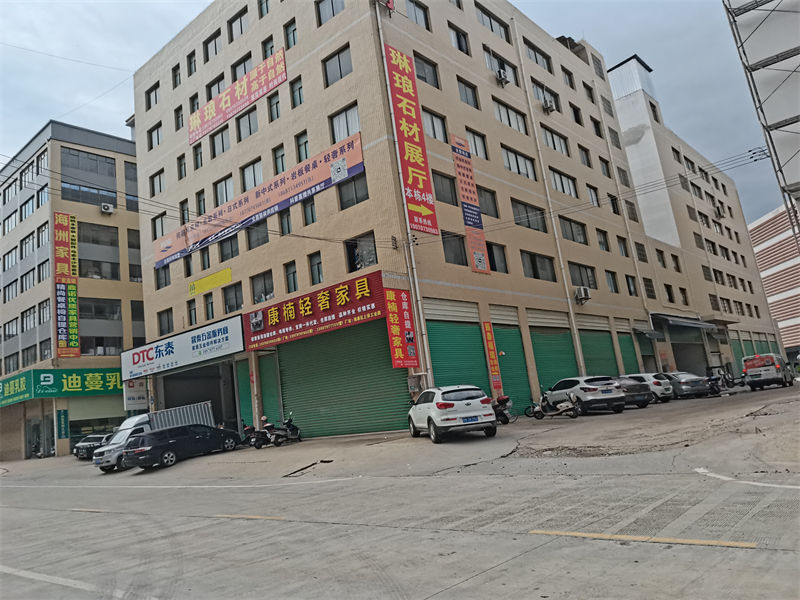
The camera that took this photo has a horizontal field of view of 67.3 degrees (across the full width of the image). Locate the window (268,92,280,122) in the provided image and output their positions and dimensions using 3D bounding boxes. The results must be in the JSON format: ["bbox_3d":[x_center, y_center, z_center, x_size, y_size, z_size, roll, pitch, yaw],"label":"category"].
[{"bbox_3d":[-6.369,-9.902,30.910,0.909,1.463,0.200,-15,-13,38],"label":"window"}]

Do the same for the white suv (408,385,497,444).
[{"bbox_3d":[1.520,3.470,18.950,1.855,1.640,4.440,-5,-9,-13],"label":"white suv"}]

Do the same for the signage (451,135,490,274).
[{"bbox_3d":[3.504,-4.731,29.434,0.060,7.060,1.470,-17,-14,39],"label":"signage"}]

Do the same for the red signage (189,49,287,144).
[{"bbox_3d":[-9.220,-11.028,33.070,8.945,1.839,0.120,-15,-13,38],"label":"red signage"}]

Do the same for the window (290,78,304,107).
[{"bbox_3d":[-5.032,-10.230,29.800,0.850,1.500,0.200,-16,-14,37],"label":"window"}]

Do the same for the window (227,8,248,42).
[{"bbox_3d":[-9.515,-16.308,35.714,2.149,1.482,0.150,-16,-14,39],"label":"window"}]

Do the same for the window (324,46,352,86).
[{"bbox_3d":[-2.846,-10.865,28.032,1.871,1.474,0.200,-15,-13,38],"label":"window"}]

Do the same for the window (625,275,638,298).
[{"bbox_3d":[16.860,-0.996,43.866,0.200,1.500,1.650,-17,-14,39],"label":"window"}]

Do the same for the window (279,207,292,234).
[{"bbox_3d":[-5.604,-3.960,29.861,0.857,1.463,0.200,-15,-13,38],"label":"window"}]

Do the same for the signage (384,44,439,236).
[{"bbox_3d":[0.585,-7.247,26.990,0.120,8.736,2.059,-15,-13,38],"label":"signage"}]

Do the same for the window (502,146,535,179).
[{"bbox_3d":[6.926,-7.978,35.351,0.200,1.484,4.086,-15,-13,38],"label":"window"}]

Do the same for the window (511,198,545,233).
[{"bbox_3d":[7.312,-4.668,34.072,0.200,1.500,3.750,-17,-14,39],"label":"window"}]

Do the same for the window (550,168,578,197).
[{"bbox_3d":[10.823,-7.773,40.052,0.200,1.515,4.201,-15,-13,38],"label":"window"}]

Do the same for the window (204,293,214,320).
[{"bbox_3d":[-11.343,0.393,35.923,0.865,1.531,0.150,-16,-14,39],"label":"window"}]

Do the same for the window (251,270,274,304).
[{"bbox_3d":[-7.167,-0.651,31.284,1.681,1.492,0.150,-17,-14,38],"label":"window"}]

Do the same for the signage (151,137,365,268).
[{"bbox_3d":[-8.587,-4.644,32.100,18.131,1.808,0.120,-15,-13,38],"label":"signage"}]

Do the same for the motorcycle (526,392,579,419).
[{"bbox_3d":[6.118,4.183,23.919,1.800,1.120,0.700,-12,-12,20],"label":"motorcycle"}]

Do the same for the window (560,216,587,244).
[{"bbox_3d":[11.357,-4.460,39.029,0.150,1.590,3.865,-17,-15,39],"label":"window"}]

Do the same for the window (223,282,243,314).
[{"bbox_3d":[-8.770,-0.089,31.975,1.650,1.420,0.200,-16,-14,37],"label":"window"}]

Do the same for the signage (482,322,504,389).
[{"bbox_3d":[4.340,2.565,27.825,0.060,3.150,0.650,-17,-14,39],"label":"signage"}]

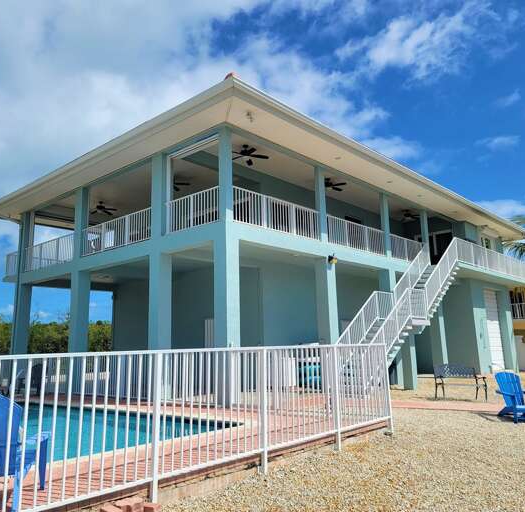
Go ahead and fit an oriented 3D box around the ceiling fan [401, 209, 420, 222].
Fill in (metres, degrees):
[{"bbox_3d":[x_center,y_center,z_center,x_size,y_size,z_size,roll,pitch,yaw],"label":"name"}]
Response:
[{"bbox_3d":[6.291,-1.775,21.371,1.300,0.450,1.300,-10,-13,41],"label":"ceiling fan"}]

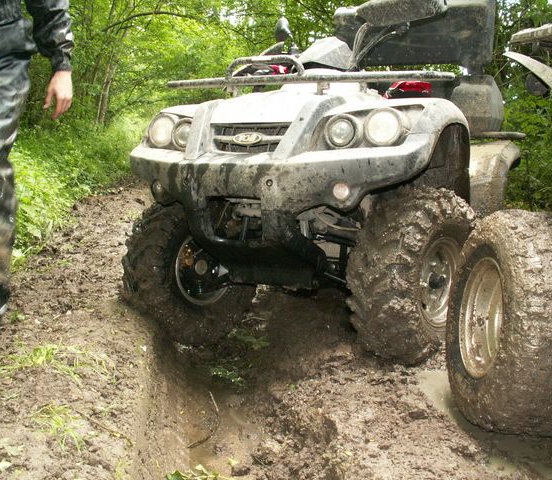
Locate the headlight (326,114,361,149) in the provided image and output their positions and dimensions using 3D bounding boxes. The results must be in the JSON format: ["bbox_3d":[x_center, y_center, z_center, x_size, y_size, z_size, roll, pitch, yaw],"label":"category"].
[{"bbox_3d":[0.223,-0.346,2.071,0.107,0.107,0.090,3,11,21],"label":"headlight"}]

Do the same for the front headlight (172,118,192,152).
[{"bbox_3d":[-0.299,-0.369,2.271,0.108,0.108,0.090,3,11,21],"label":"front headlight"}]

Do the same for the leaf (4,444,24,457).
[{"bbox_3d":[-0.596,0.481,1.478,0.040,0.010,0.038,-1,10,0],"label":"leaf"}]

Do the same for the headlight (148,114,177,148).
[{"bbox_3d":[-0.393,-0.395,2.349,0.118,0.118,0.085,3,11,21],"label":"headlight"}]

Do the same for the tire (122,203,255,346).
[{"bbox_3d":[-0.365,0.128,2.760,0.220,0.640,0.640,3,10,37],"label":"tire"}]

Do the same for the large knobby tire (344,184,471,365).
[{"bbox_3d":[0.523,0.139,2.390,0.230,0.645,0.645,3,10,37],"label":"large knobby tire"}]

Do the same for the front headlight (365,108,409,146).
[{"bbox_3d":[0.353,-0.360,2.069,0.117,0.117,0.085,3,11,21],"label":"front headlight"}]

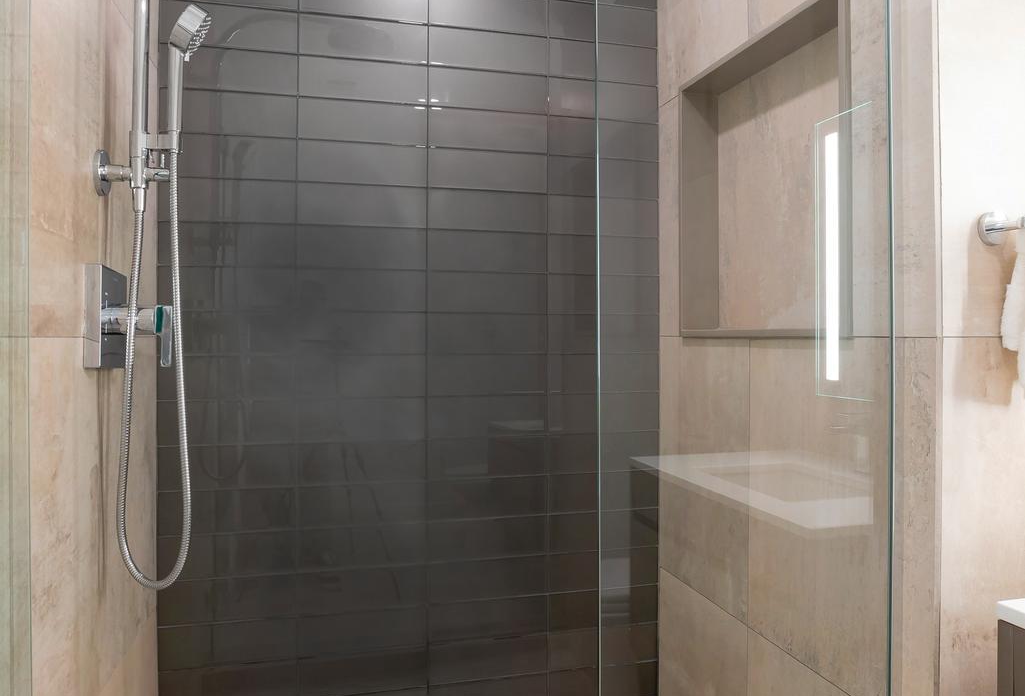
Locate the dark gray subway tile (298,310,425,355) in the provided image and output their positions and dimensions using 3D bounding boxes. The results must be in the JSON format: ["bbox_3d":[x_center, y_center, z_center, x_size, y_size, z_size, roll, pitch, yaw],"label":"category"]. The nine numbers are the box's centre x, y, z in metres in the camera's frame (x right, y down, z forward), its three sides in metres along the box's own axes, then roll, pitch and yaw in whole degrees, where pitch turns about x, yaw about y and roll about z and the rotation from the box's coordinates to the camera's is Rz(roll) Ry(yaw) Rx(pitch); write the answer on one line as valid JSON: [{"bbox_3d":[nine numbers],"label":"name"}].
[{"bbox_3d":[-0.359,-0.035,1.769,0.306,0.100,0.010,0,-1,-14],"label":"dark gray subway tile"}]

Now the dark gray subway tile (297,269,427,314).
[{"bbox_3d":[-0.358,-0.135,1.752,0.306,0.100,0.010,0,0,-14],"label":"dark gray subway tile"}]

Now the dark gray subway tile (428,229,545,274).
[{"bbox_3d":[-0.059,-0.239,1.844,0.306,0.100,0.010,0,-1,-14],"label":"dark gray subway tile"}]

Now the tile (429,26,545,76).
[{"bbox_3d":[-0.059,-0.749,1.839,0.304,0.100,0.010,0,0,-14],"label":"tile"}]

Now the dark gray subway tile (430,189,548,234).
[{"bbox_3d":[-0.059,-0.339,1.825,0.306,0.100,0.010,0,0,-14],"label":"dark gray subway tile"}]

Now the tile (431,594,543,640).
[{"bbox_3d":[-0.057,0.681,1.819,0.306,0.100,0.010,0,0,-14],"label":"tile"}]

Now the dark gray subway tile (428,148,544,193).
[{"bbox_3d":[-0.059,-0.446,1.836,0.304,0.100,0.010,0,0,-14],"label":"dark gray subway tile"}]

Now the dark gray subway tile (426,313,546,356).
[{"bbox_3d":[-0.059,-0.036,1.832,0.304,0.100,0.010,0,0,-14],"label":"dark gray subway tile"}]

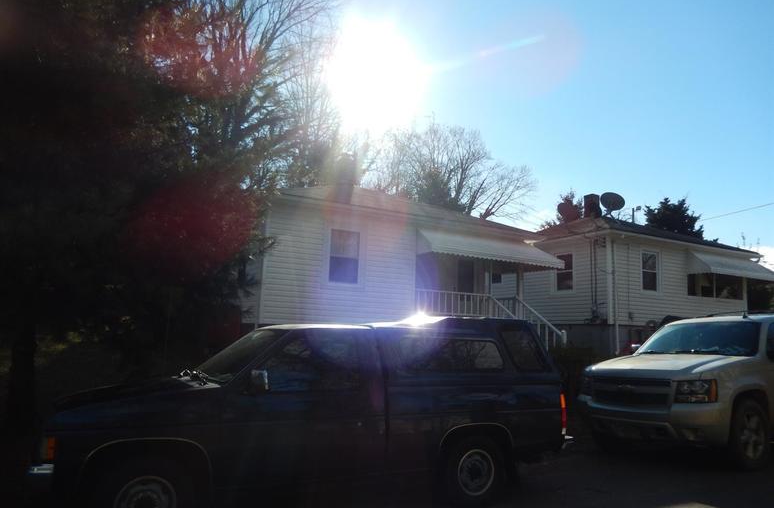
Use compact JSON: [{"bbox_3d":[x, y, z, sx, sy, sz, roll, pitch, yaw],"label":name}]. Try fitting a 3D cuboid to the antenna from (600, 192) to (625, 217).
[{"bbox_3d":[8.474,-1.860,21.000,0.880,0.860,0.500,-2,-9,30],"label":"antenna"}]

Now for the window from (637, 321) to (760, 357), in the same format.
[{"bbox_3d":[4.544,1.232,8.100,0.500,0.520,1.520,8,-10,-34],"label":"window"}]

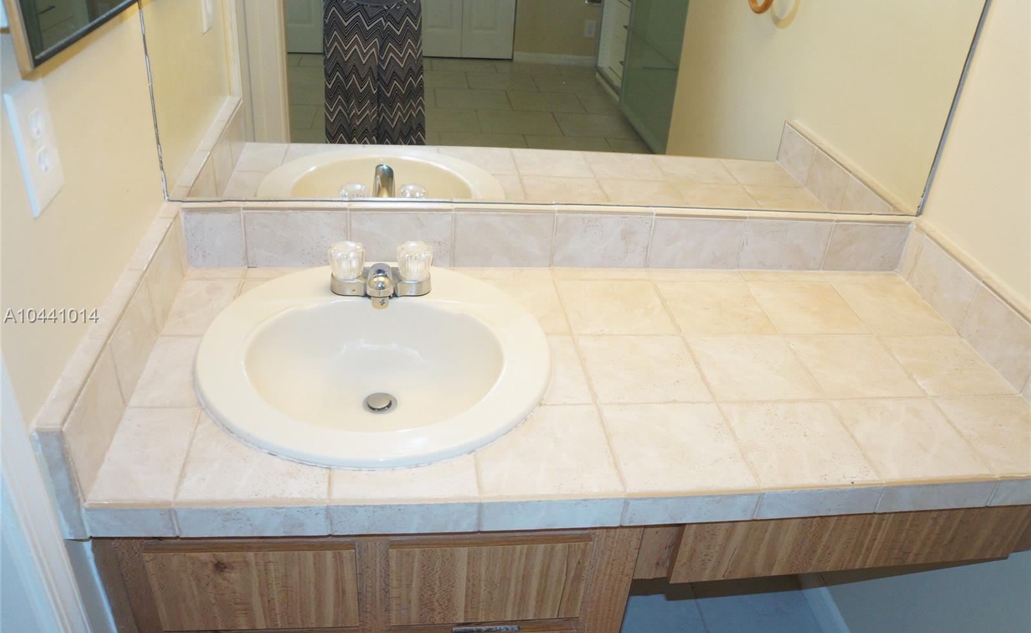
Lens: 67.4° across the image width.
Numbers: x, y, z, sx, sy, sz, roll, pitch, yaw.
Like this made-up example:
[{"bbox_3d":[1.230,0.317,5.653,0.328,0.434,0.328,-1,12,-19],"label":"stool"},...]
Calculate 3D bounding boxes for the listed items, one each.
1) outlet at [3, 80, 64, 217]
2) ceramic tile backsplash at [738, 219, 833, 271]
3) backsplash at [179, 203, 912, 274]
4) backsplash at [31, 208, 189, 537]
[{"bbox_3d":[-0.457,-0.162,0.743,0.008,0.115,0.076,0,33,-9],"label":"outlet"},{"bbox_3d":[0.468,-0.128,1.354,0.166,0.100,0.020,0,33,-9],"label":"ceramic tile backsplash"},{"bbox_3d":[0.097,-0.133,1.300,1.245,0.103,0.028,0,33,-9],"label":"backsplash"},{"bbox_3d":[-0.489,0.033,0.996,0.028,0.155,0.520,0,33,-9],"label":"backsplash"}]

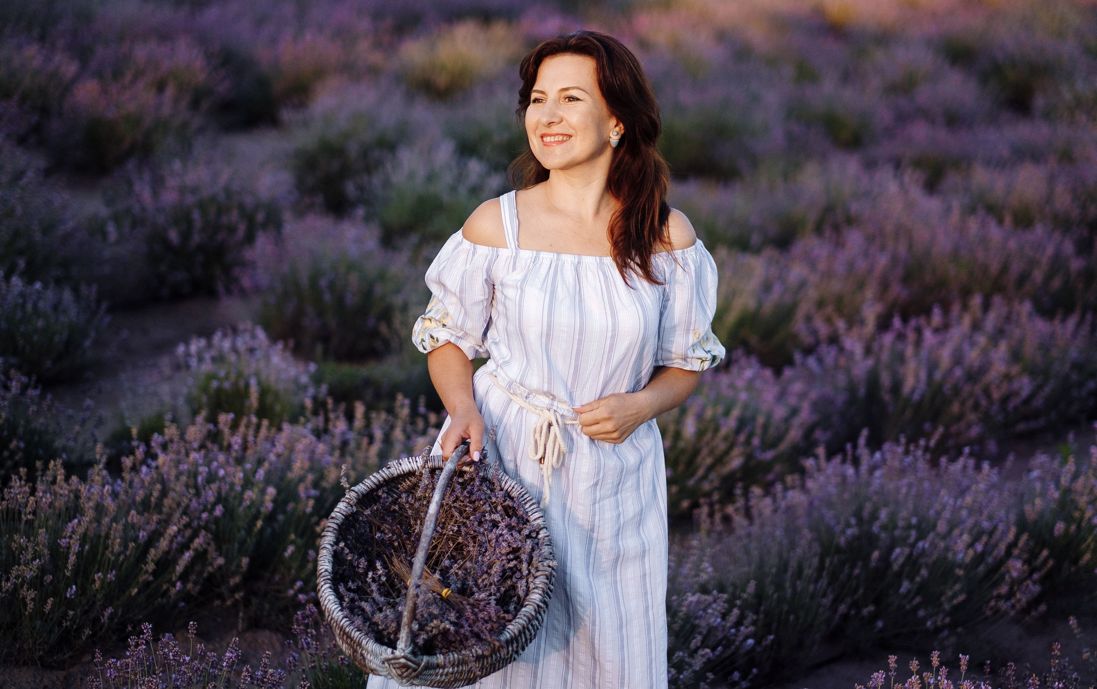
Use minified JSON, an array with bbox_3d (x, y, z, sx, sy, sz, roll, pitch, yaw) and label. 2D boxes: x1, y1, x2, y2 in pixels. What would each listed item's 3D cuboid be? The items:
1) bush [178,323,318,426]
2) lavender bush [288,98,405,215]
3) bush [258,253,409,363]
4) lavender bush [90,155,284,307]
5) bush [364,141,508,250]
[{"bbox_3d":[-0.974,0.101,8.300,0.450,0.340,0.420,0,10,0],"label":"bush"},{"bbox_3d":[-0.954,-0.902,12.200,0.560,0.520,0.540,0,10,0],"label":"lavender bush"},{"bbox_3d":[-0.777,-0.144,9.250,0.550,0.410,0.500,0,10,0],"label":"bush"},{"bbox_3d":[-1.456,-0.460,10.300,0.740,0.540,0.660,0,10,0],"label":"lavender bush"},{"bbox_3d":[-0.508,-0.666,11.400,0.630,0.460,0.560,0,10,0],"label":"bush"}]

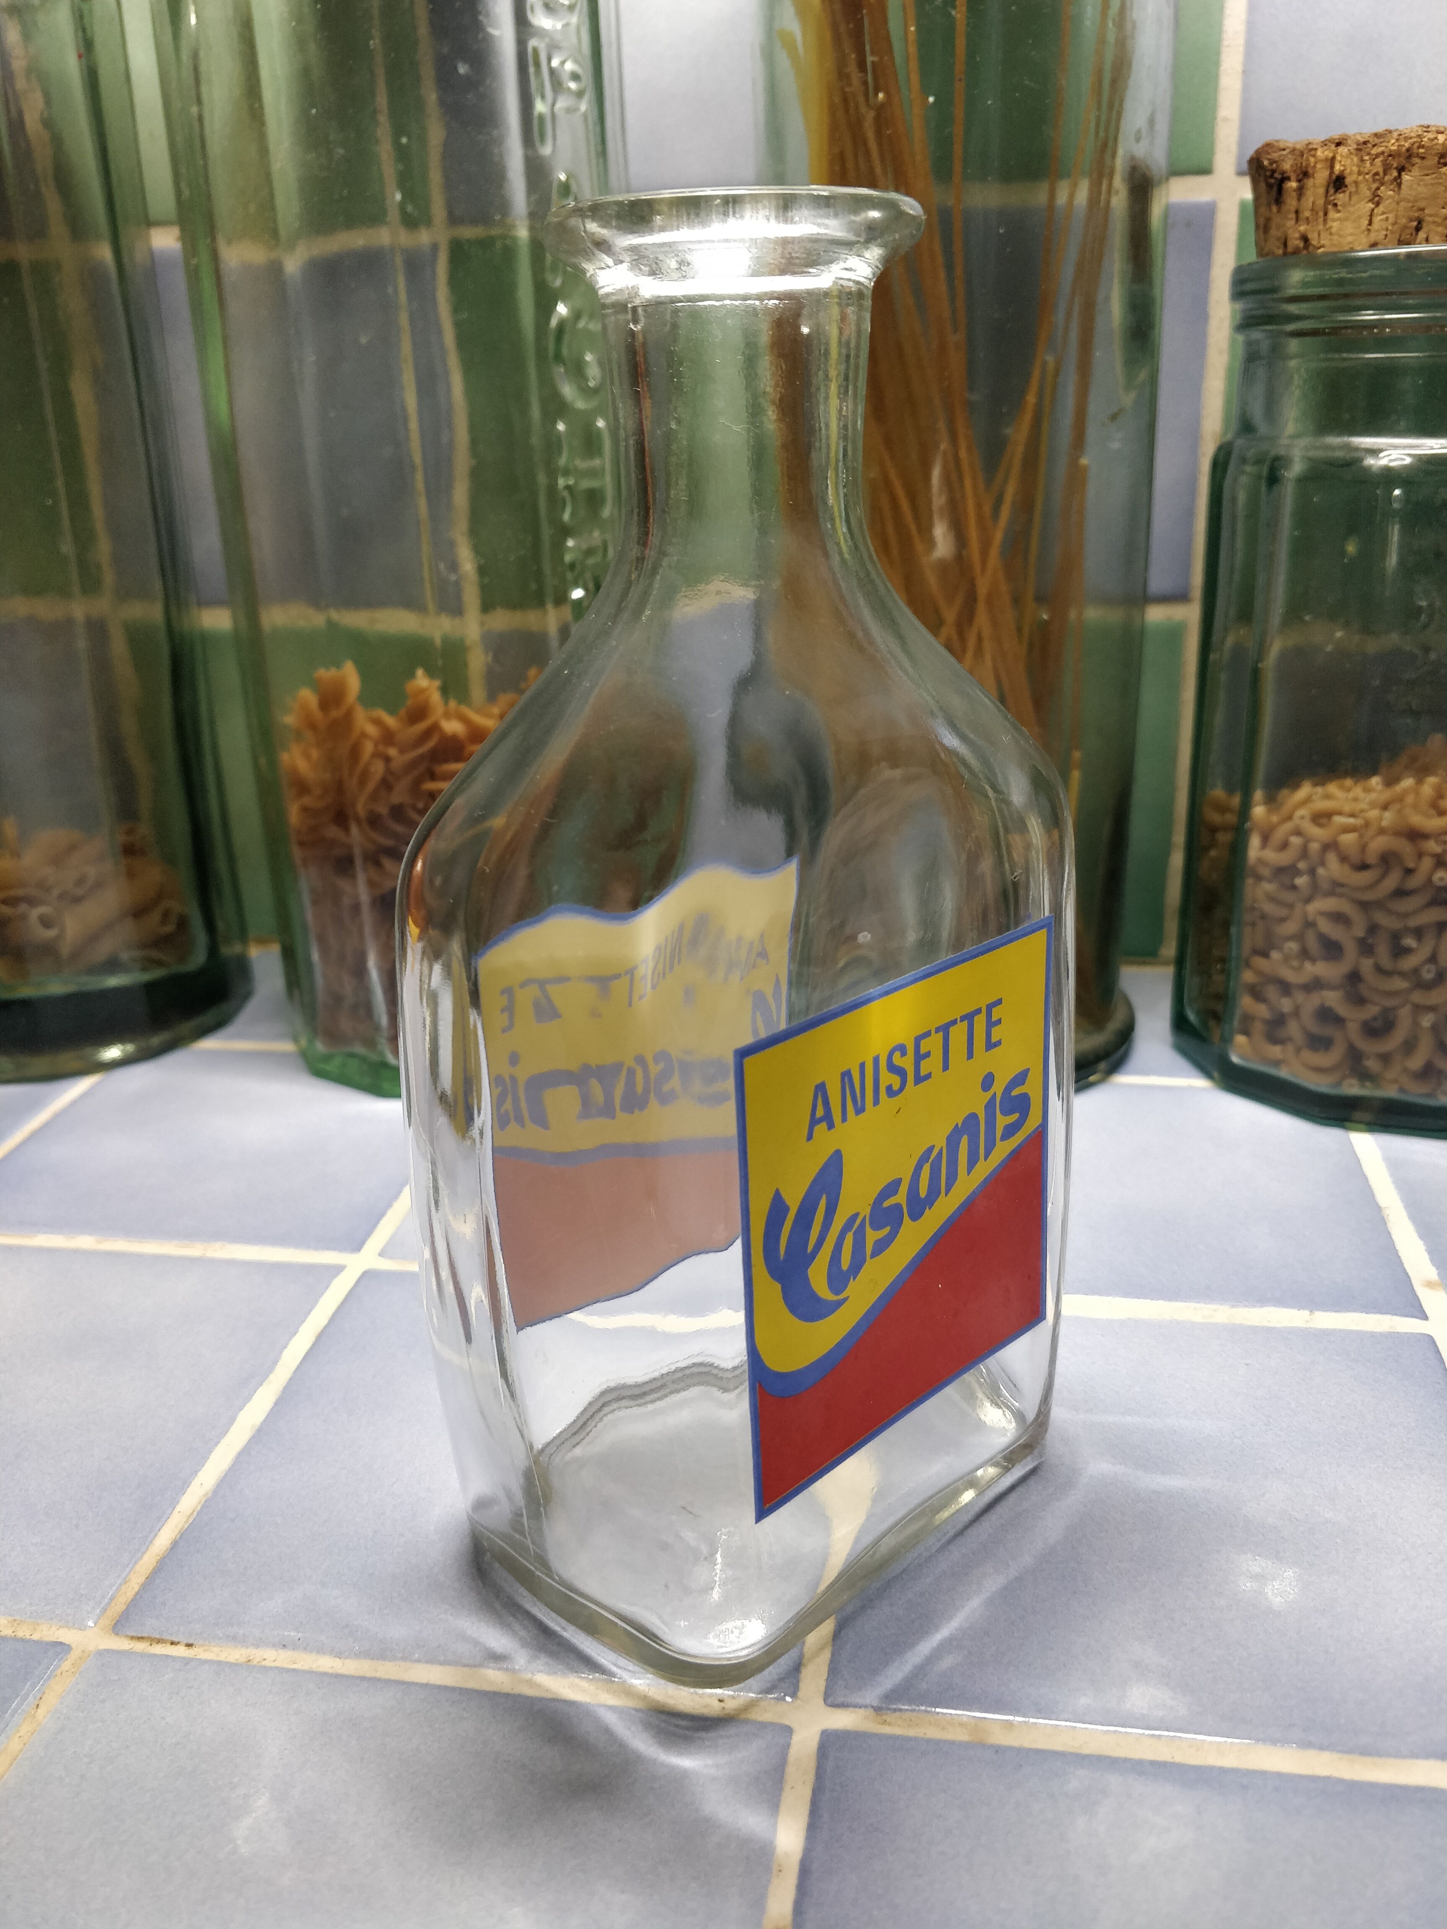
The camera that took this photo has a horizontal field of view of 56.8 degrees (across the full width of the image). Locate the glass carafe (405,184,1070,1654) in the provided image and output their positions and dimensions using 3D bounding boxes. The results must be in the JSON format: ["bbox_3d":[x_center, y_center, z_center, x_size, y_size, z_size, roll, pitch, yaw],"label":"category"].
[{"bbox_3d":[0.004,-0.006,0.210,0.100,0.194,0.074,-19,27,-38],"label":"glass carafe"}]

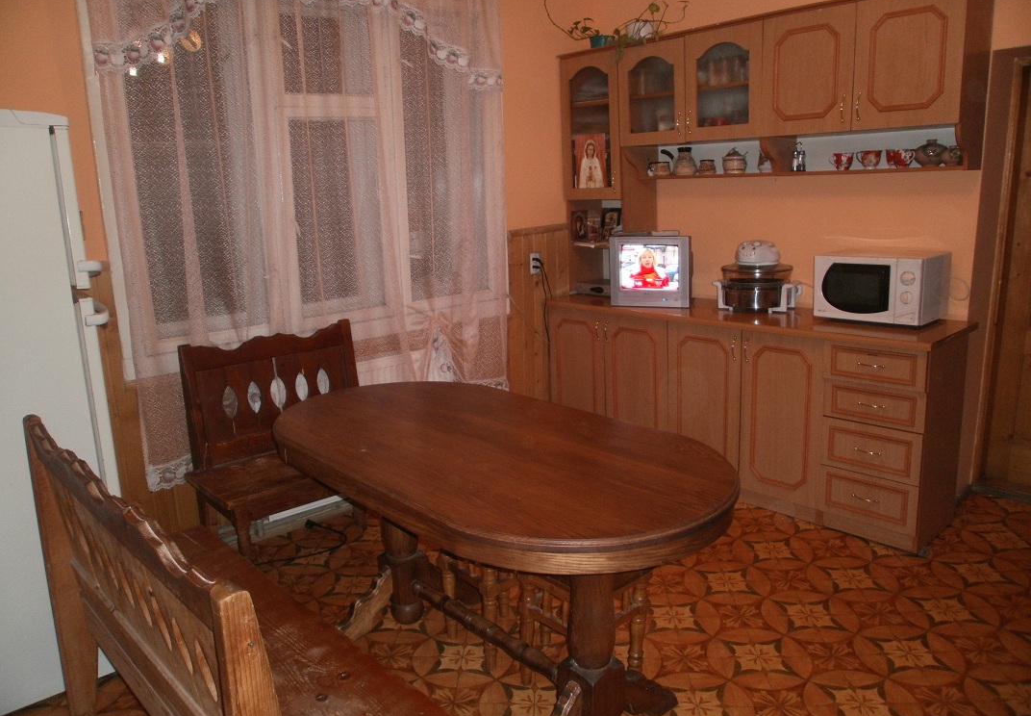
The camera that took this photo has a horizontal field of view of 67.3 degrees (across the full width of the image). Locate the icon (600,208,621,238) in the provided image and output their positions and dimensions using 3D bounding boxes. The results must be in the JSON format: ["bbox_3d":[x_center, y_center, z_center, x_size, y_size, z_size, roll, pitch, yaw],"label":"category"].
[{"bbox_3d":[0.542,-0.766,4.423,0.030,0.169,0.145,-15,18,-41],"label":"icon"}]

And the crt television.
[{"bbox_3d":[0.755,-0.471,4.080,0.408,0.357,0.364,4,14,25],"label":"crt television"}]

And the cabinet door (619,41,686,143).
[{"bbox_3d":[0.685,-1.310,3.857,0.025,0.490,0.400,-16,18,-41],"label":"cabinet door"}]

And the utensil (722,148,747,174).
[{"bbox_3d":[1.060,-0.954,3.751,0.114,0.120,0.116,-15,18,-41],"label":"utensil"}]

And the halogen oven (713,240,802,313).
[{"bbox_3d":[1.151,-0.395,3.685,0.398,0.323,0.343,4,15,28],"label":"halogen oven"}]

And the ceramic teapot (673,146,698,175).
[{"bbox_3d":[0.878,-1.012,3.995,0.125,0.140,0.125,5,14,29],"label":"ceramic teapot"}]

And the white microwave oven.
[{"bbox_3d":[1.576,-0.303,3.341,0.317,0.286,0.441,-14,17,-42],"label":"white microwave oven"}]

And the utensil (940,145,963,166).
[{"bbox_3d":[1.767,-0.812,3.119,0.095,0.080,0.095,-14,17,-42],"label":"utensil"}]

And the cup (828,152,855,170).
[{"bbox_3d":[1.421,-0.855,3.373,0.085,0.074,0.107,-15,18,-41],"label":"cup"}]

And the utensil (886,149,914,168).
[{"bbox_3d":[1.591,-0.820,3.192,0.088,0.075,0.110,-15,18,-41],"label":"utensil"}]

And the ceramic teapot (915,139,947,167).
[{"bbox_3d":[1.674,-0.820,3.106,0.129,0.106,0.129,-15,18,-41],"label":"ceramic teapot"}]

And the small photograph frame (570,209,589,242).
[{"bbox_3d":[0.378,-0.749,4.409,0.130,0.182,0.025,-8,14,-25],"label":"small photograph frame"}]

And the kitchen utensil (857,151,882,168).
[{"bbox_3d":[1.501,-0.841,3.287,0.083,0.078,0.105,-15,18,-41],"label":"kitchen utensil"}]

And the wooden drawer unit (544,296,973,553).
[{"bbox_3d":[1.057,0.174,3.839,0.480,0.846,2.008,-15,18,-41],"label":"wooden drawer unit"}]

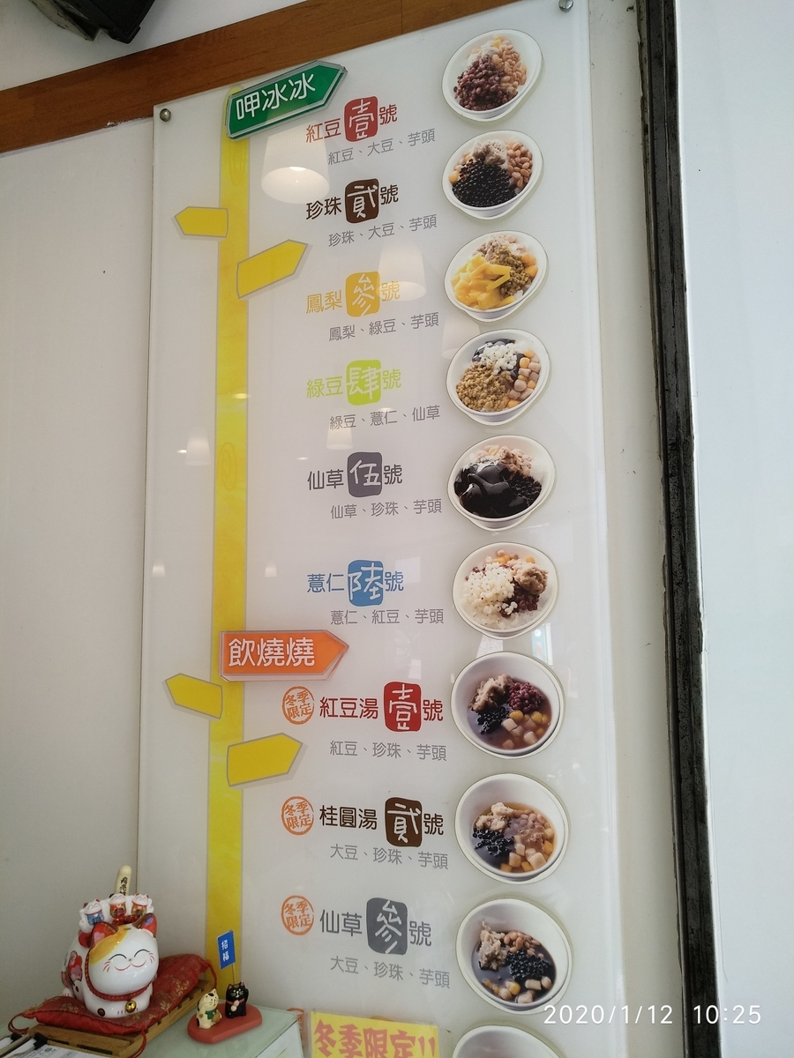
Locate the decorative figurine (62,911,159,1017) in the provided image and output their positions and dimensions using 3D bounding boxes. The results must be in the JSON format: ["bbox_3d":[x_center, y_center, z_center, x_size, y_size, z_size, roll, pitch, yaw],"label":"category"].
[{"bbox_3d":[-0.364,0.545,0.863,0.089,0.103,0.112,3,-6,-37],"label":"decorative figurine"}]

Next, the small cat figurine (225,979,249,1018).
[{"bbox_3d":[-0.206,0.606,0.870,0.030,0.035,0.024,2,-5,-26],"label":"small cat figurine"}]

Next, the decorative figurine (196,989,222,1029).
[{"bbox_3d":[-0.237,0.605,0.852,0.029,0.035,0.031,-4,-6,33],"label":"decorative figurine"}]

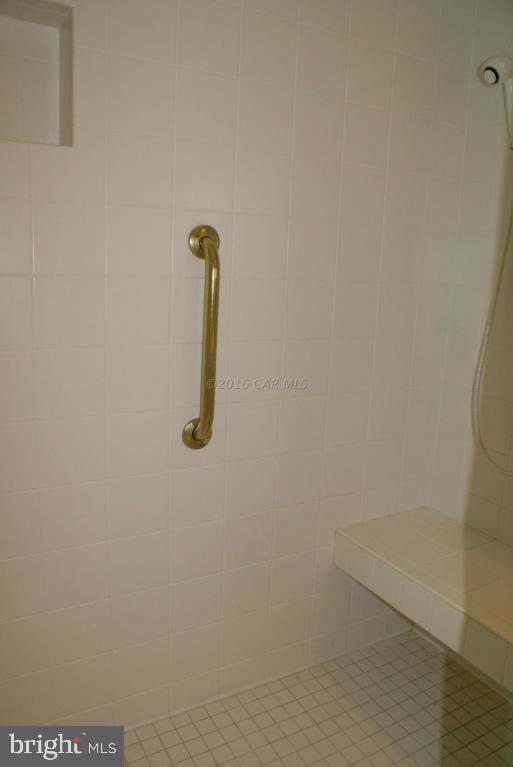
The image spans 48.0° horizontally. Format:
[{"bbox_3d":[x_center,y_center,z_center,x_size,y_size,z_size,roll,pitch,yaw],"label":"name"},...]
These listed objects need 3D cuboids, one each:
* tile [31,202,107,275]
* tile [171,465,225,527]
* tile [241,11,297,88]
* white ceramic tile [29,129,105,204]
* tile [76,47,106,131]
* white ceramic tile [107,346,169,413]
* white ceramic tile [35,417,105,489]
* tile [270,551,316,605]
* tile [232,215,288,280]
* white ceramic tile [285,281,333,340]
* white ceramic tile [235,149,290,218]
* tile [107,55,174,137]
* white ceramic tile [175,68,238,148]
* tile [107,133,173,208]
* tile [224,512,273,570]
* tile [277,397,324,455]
[{"bbox_3d":[-0.388,-0.298,1.198,0.150,0.150,0.009,-4,13,-29],"label":"tile"},{"bbox_3d":[-0.148,0.281,1.462,0.152,0.152,0.010,-4,13,-29],"label":"tile"},{"bbox_3d":[0.026,-0.775,1.339,0.151,0.151,0.009,-4,12,-29],"label":"tile"},{"bbox_3d":[-0.383,-0.443,1.168,0.150,0.150,0.009,-4,13,-29],"label":"white ceramic tile"},{"bbox_3d":[-0.337,-0.598,1.170,0.063,0.155,0.009,-4,12,-29],"label":"tile"},{"bbox_3d":[-0.275,-0.011,1.341,0.152,0.152,0.010,-4,13,-29],"label":"white ceramic tile"},{"bbox_3d":[-0.409,0.150,1.283,0.152,0.152,0.010,-4,13,-29],"label":"white ceramic tile"},{"bbox_3d":[0.104,0.562,1.671,0.151,0.151,0.009,-4,12,-29],"label":"tile"},{"bbox_3d":[0.011,-0.330,1.419,0.150,0.150,0.009,-4,13,-29],"label":"tile"},{"bbox_3d":[0.136,-0.191,1.528,0.151,0.151,0.009,-4,12,-29],"label":"white ceramic tile"},{"bbox_3d":[0.017,-0.480,1.384,0.152,0.152,0.010,-4,13,-29],"label":"white ceramic tile"},{"bbox_3d":[-0.242,-0.604,1.213,0.150,0.150,0.009,-4,13,-29],"label":"tile"},{"bbox_3d":[-0.113,-0.617,1.298,0.152,0.152,0.010,-4,13,-29],"label":"white ceramic tile"},{"bbox_3d":[-0.253,-0.460,1.253,0.152,0.152,0.010,-4,13,-29],"label":"tile"},{"bbox_3d":[-0.020,0.422,1.567,0.152,0.152,0.010,-4,13,-29],"label":"tile"},{"bbox_3d":[0.120,0.113,1.584,0.151,0.151,0.009,-4,12,-29],"label":"tile"}]

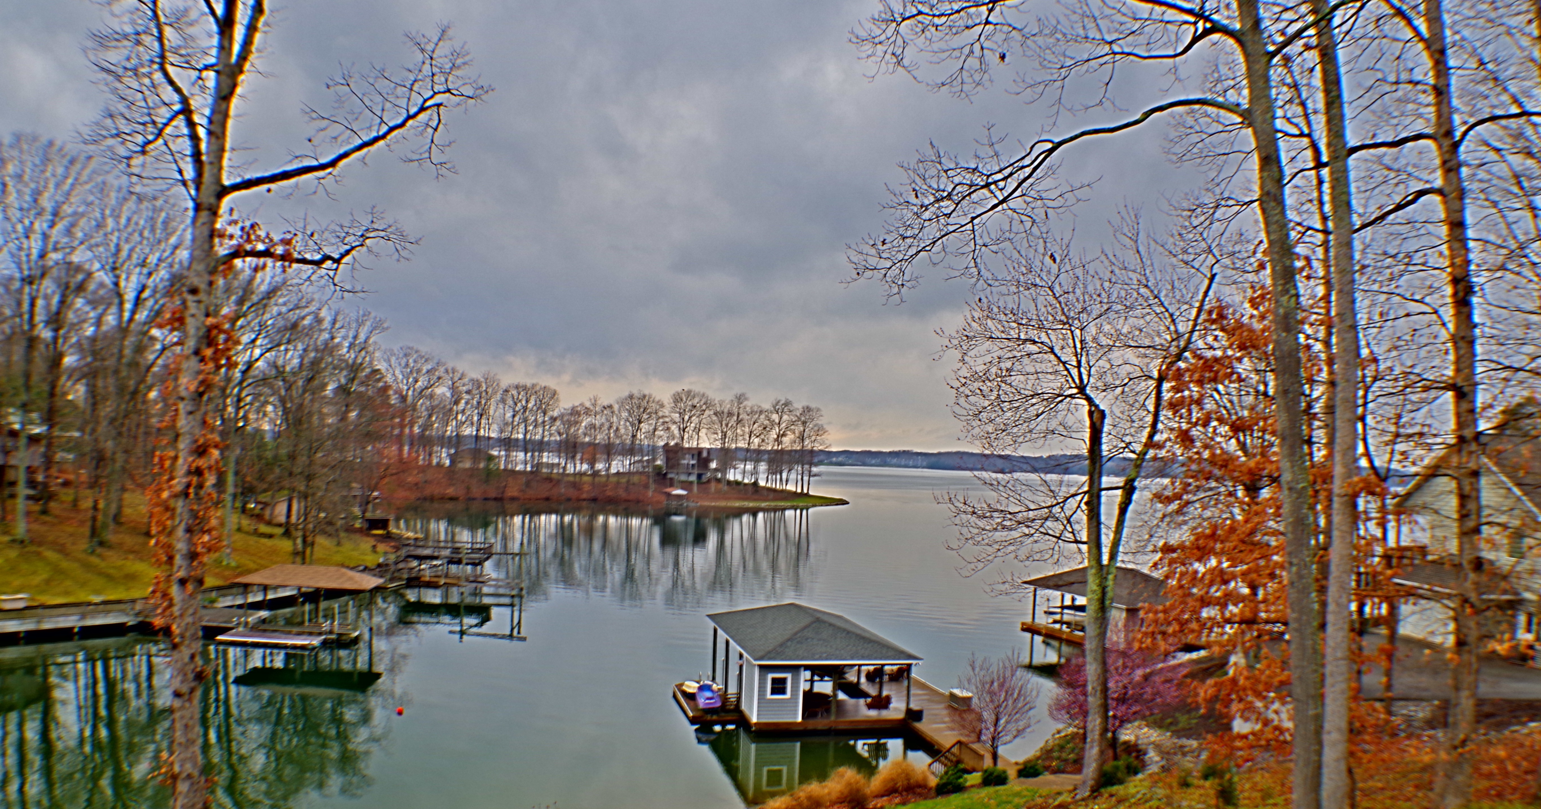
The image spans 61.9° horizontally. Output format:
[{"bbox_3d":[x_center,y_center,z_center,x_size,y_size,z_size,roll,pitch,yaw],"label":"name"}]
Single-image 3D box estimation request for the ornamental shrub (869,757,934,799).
[{"bbox_3d":[3.947,11.281,38.800,1.950,1.200,1.750,2,-2,0],"label":"ornamental shrub"}]

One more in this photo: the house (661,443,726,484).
[{"bbox_3d":[-18.575,14.339,312.000,14.500,9.600,11.000,2,-2,-8],"label":"house"}]

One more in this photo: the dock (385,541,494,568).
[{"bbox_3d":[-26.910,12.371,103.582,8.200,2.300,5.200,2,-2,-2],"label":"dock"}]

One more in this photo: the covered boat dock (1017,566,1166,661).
[{"bbox_3d":[19.983,12.249,75.163,7.000,5.400,12.000,3,-2,-18],"label":"covered boat dock"}]

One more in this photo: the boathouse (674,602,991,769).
[{"bbox_3d":[2.495,11.514,56.637,12.200,4.200,20.000,3,-2,-11],"label":"boathouse"}]

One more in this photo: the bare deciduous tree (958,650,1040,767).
[{"bbox_3d":[7.823,10.393,43.800,2.700,4.000,2.600,2,-2,0],"label":"bare deciduous tree"}]

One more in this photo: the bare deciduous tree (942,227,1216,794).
[{"bbox_3d":[9.721,3.362,40.500,8.500,17.800,7.800,2,-2,0],"label":"bare deciduous tree"}]

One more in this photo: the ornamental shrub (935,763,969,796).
[{"bbox_3d":[5.513,11.453,39.200,1.050,0.970,1.000,2,-2,0],"label":"ornamental shrub"}]

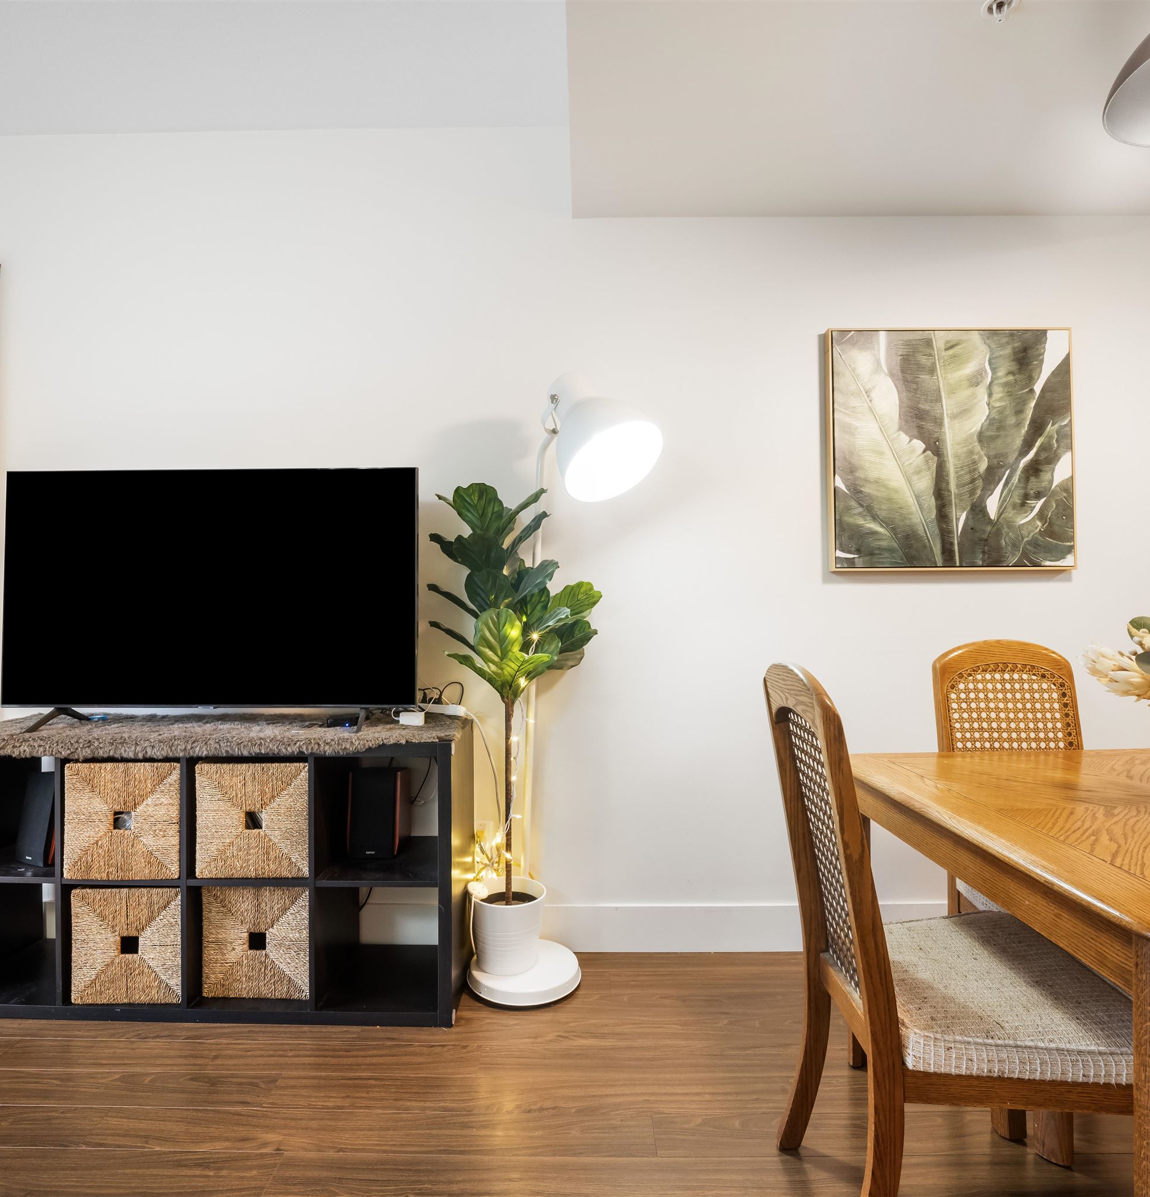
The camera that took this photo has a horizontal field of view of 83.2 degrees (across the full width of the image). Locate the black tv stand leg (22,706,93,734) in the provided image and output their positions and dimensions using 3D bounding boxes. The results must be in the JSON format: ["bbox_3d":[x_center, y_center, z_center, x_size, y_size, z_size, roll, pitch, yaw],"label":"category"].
[{"bbox_3d":[-1.535,0.353,1.935,0.040,0.057,0.215,0,0,1],"label":"black tv stand leg"}]

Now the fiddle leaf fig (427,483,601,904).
[{"bbox_3d":[-0.186,0.300,1.950,0.510,1.290,0.430,0,0,0],"label":"fiddle leaf fig"}]

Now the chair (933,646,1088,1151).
[{"bbox_3d":[1.185,0.638,1.575,0.460,1.040,0.540,0,0,0],"label":"chair"}]

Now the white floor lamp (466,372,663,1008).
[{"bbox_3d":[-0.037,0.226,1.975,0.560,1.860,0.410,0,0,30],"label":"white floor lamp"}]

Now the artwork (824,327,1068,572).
[{"bbox_3d":[1.240,-0.486,2.125,0.790,0.790,0.035,0,0,0],"label":"artwork"}]

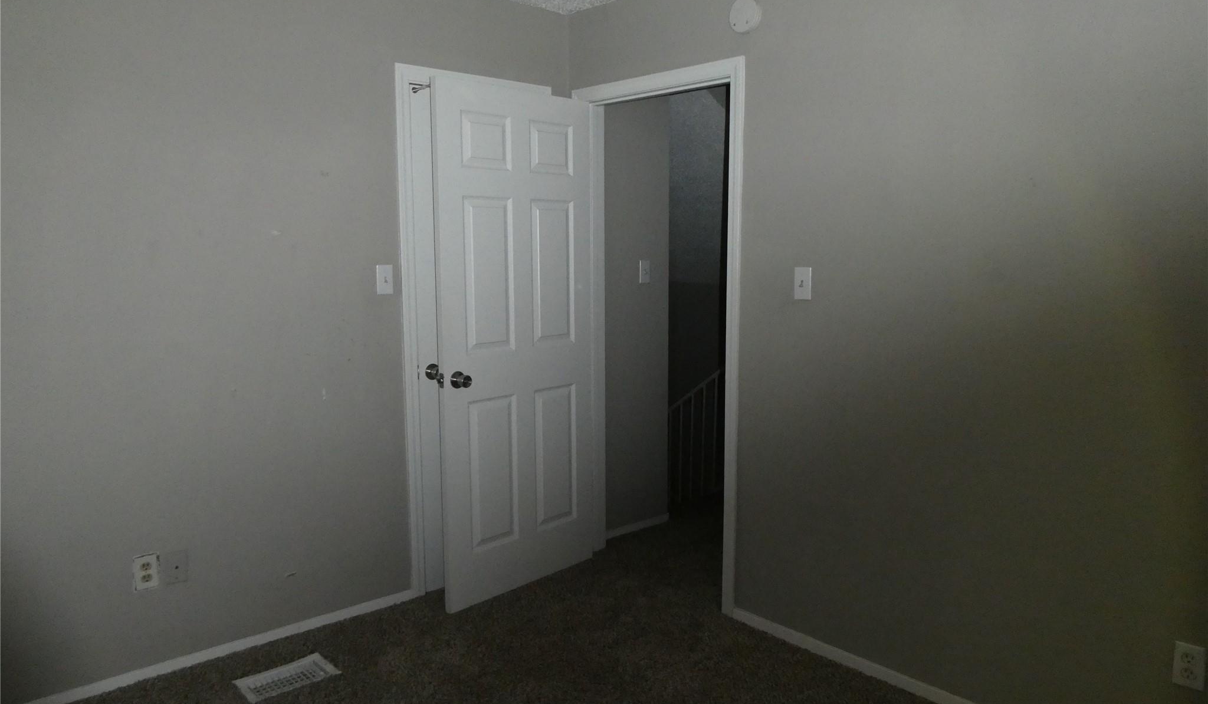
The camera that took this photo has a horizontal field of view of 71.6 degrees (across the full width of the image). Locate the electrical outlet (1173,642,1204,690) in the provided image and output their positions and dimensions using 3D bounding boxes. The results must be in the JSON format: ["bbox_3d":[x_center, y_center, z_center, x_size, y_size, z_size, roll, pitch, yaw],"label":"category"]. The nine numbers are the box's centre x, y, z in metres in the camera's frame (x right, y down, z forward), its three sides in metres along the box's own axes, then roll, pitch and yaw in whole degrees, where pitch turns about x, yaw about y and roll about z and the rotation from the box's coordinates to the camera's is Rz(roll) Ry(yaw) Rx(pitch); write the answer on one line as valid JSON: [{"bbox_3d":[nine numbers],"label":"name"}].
[{"bbox_3d":[1.507,0.810,2.158,0.012,0.115,0.070,-7,10,-42],"label":"electrical outlet"}]

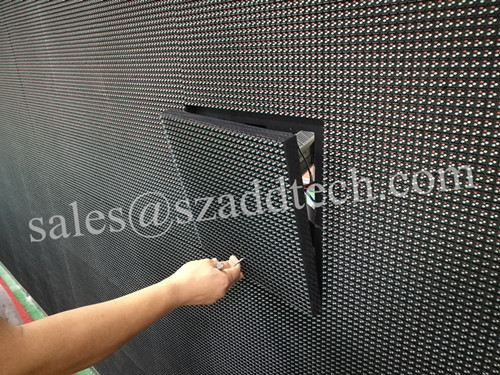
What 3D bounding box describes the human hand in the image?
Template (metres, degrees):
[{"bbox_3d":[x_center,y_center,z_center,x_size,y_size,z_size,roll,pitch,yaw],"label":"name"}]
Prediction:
[{"bbox_3d":[-0.079,0.171,0.710,0.147,0.075,0.077,-11,21,-37],"label":"human hand"}]

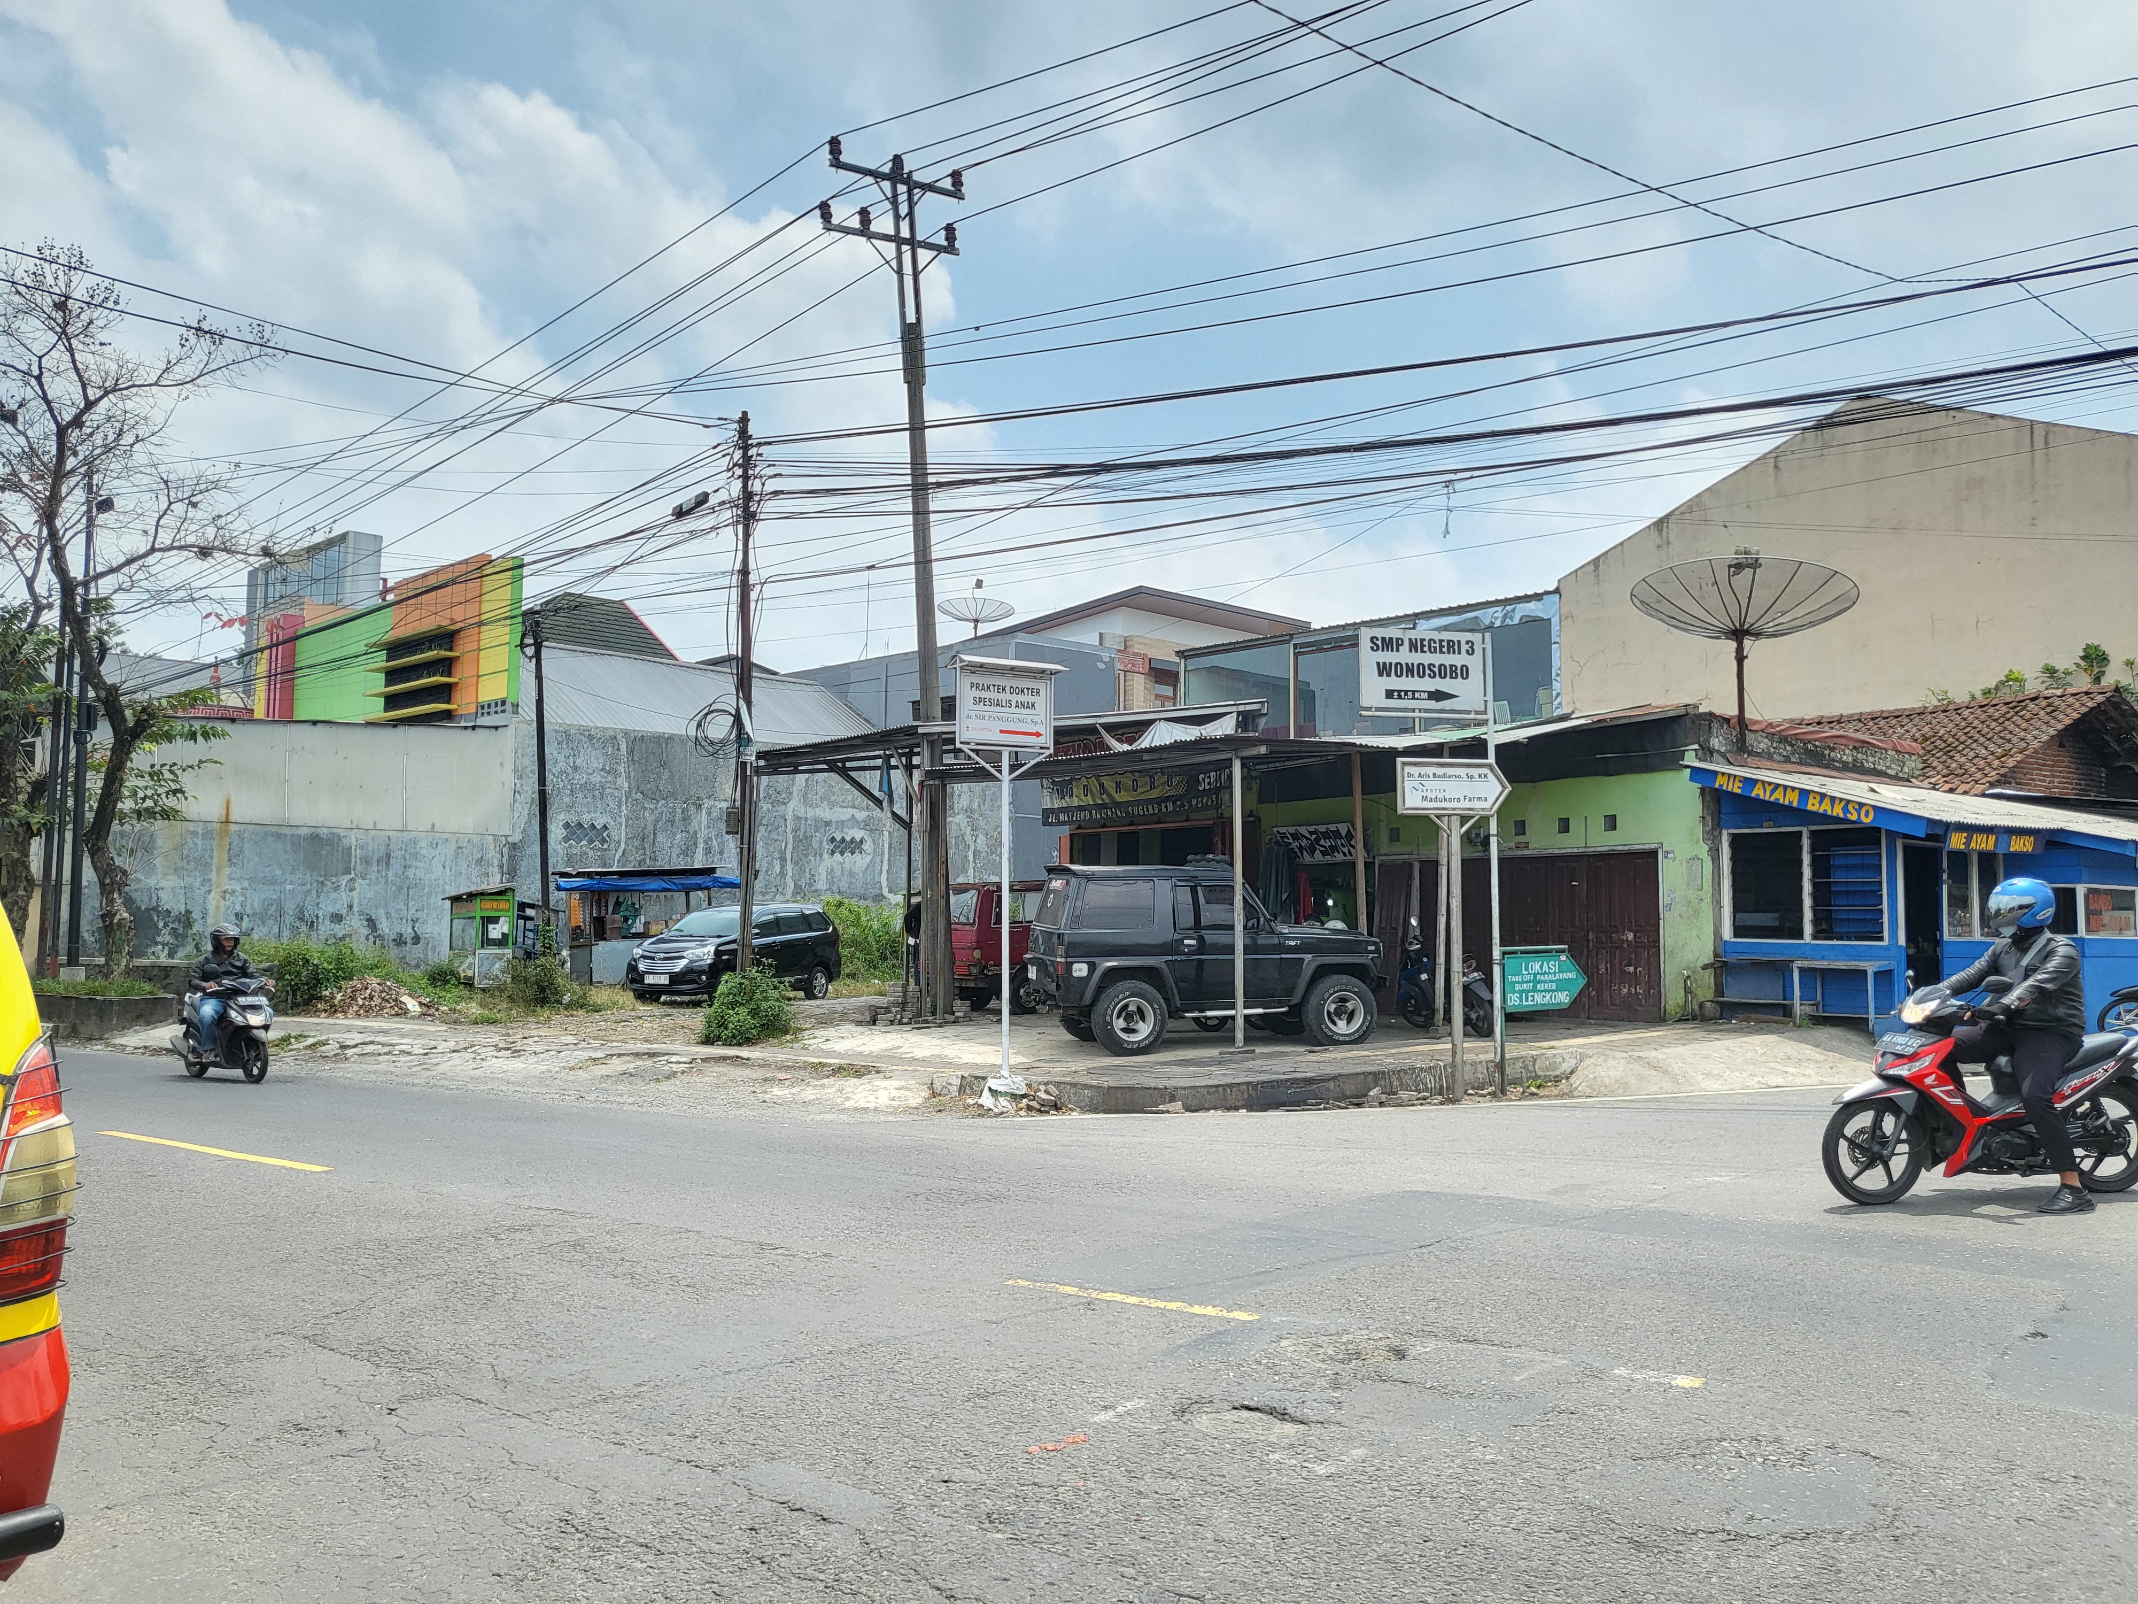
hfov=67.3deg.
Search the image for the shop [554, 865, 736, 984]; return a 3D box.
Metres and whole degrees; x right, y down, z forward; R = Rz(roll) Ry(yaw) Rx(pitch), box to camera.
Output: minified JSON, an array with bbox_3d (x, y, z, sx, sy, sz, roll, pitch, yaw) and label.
[{"bbox_3d":[-8.433,2.455,32.205,3.200,2.350,2.100,3,-5,-30],"label":"shop"}]

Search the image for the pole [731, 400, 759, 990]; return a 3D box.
[{"bbox_3d":[-3.908,-0.979,19.318,0.300,7.576,0.300,-1,-4,11],"label":"pole"}]

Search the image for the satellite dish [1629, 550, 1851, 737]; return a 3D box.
[{"bbox_3d":[8.315,-1.888,19.786,2.720,2.410,2.720,0,-4,6],"label":"satellite dish"}]

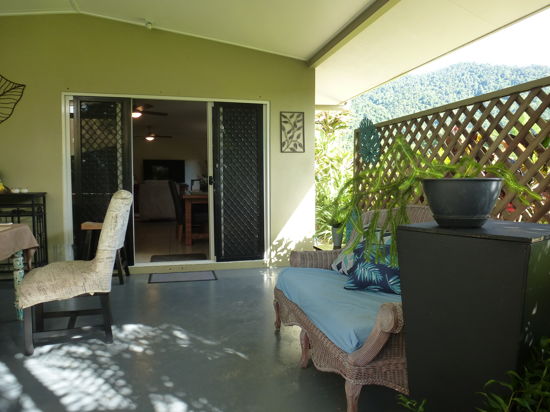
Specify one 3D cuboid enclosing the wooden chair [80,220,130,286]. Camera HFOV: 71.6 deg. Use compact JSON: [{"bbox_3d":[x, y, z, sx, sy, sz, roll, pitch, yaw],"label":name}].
[{"bbox_3d":[-1.922,0.529,4.320,0.444,0.655,0.444,-1,4,-14],"label":"wooden chair"}]

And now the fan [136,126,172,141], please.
[{"bbox_3d":[-3.536,-2.059,10.797,1.250,0.403,1.250,-1,4,-14],"label":"fan"}]

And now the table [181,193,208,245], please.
[{"bbox_3d":[-1.165,0.199,6.899,0.965,0.785,1.442,-1,4,-14],"label":"table"}]

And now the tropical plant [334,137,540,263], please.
[{"bbox_3d":[0.648,-0.030,1.520,0.770,0.490,0.520,0,4,0],"label":"tropical plant"}]

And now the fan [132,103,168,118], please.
[{"bbox_3d":[-2.472,-1.766,6.766,1.250,0.403,1.250,-1,4,-14],"label":"fan"}]

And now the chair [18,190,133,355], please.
[{"bbox_3d":[-1.402,0.433,2.792,0.706,1.070,0.484,-1,4,-14],"label":"chair"}]

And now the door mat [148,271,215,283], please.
[{"bbox_3d":[-1.088,0.838,4.541,0.757,0.012,0.424,-1,4,-14],"label":"door mat"}]

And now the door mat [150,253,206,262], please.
[{"bbox_3d":[-1.302,0.707,5.208,0.716,0.012,0.464,-1,4,-14],"label":"door mat"}]

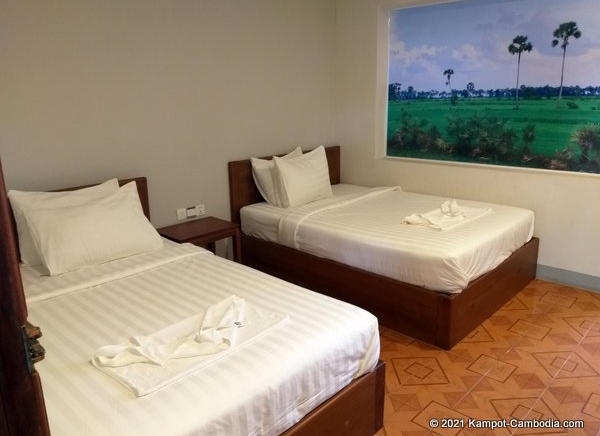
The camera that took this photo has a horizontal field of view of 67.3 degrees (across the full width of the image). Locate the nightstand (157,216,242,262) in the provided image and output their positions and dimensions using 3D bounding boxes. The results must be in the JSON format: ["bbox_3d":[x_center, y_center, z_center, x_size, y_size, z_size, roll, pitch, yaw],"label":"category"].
[{"bbox_3d":[-0.820,0.351,3.709,0.540,0.556,0.410,-16,21,-42],"label":"nightstand"}]

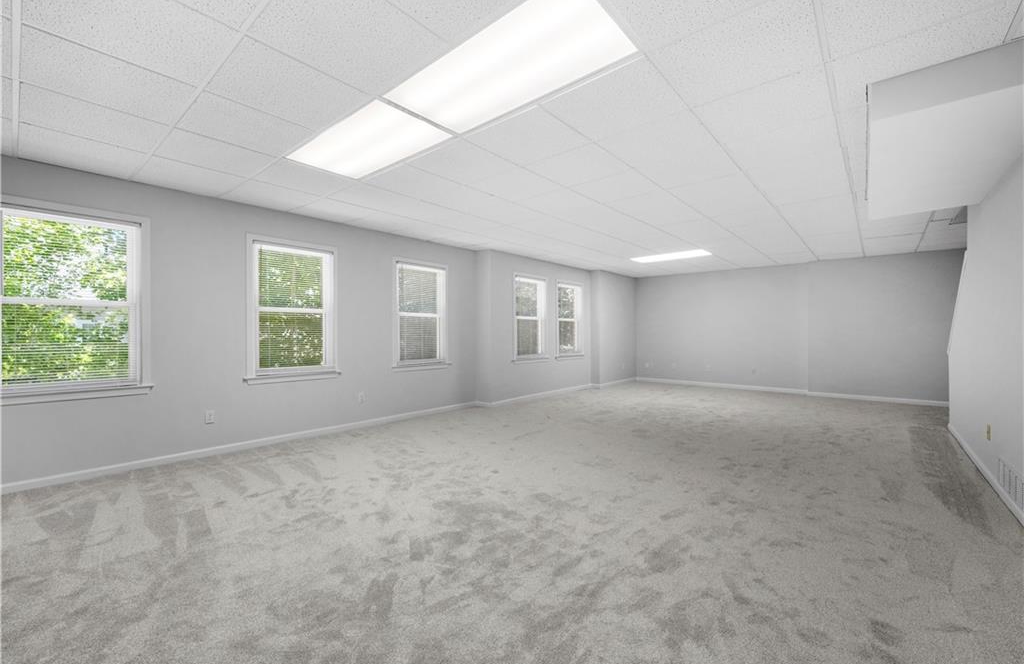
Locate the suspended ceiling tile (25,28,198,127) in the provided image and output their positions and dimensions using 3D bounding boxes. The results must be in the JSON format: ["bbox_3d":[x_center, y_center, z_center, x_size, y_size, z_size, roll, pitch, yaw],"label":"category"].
[{"bbox_3d":[-2.065,-1.270,2.056,0.605,0.022,0.605,0,0,41],"label":"suspended ceiling tile"}]

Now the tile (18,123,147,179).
[{"bbox_3d":[-3.031,-1.269,2.828,0.605,0.022,0.605,0,0,41],"label":"tile"}]

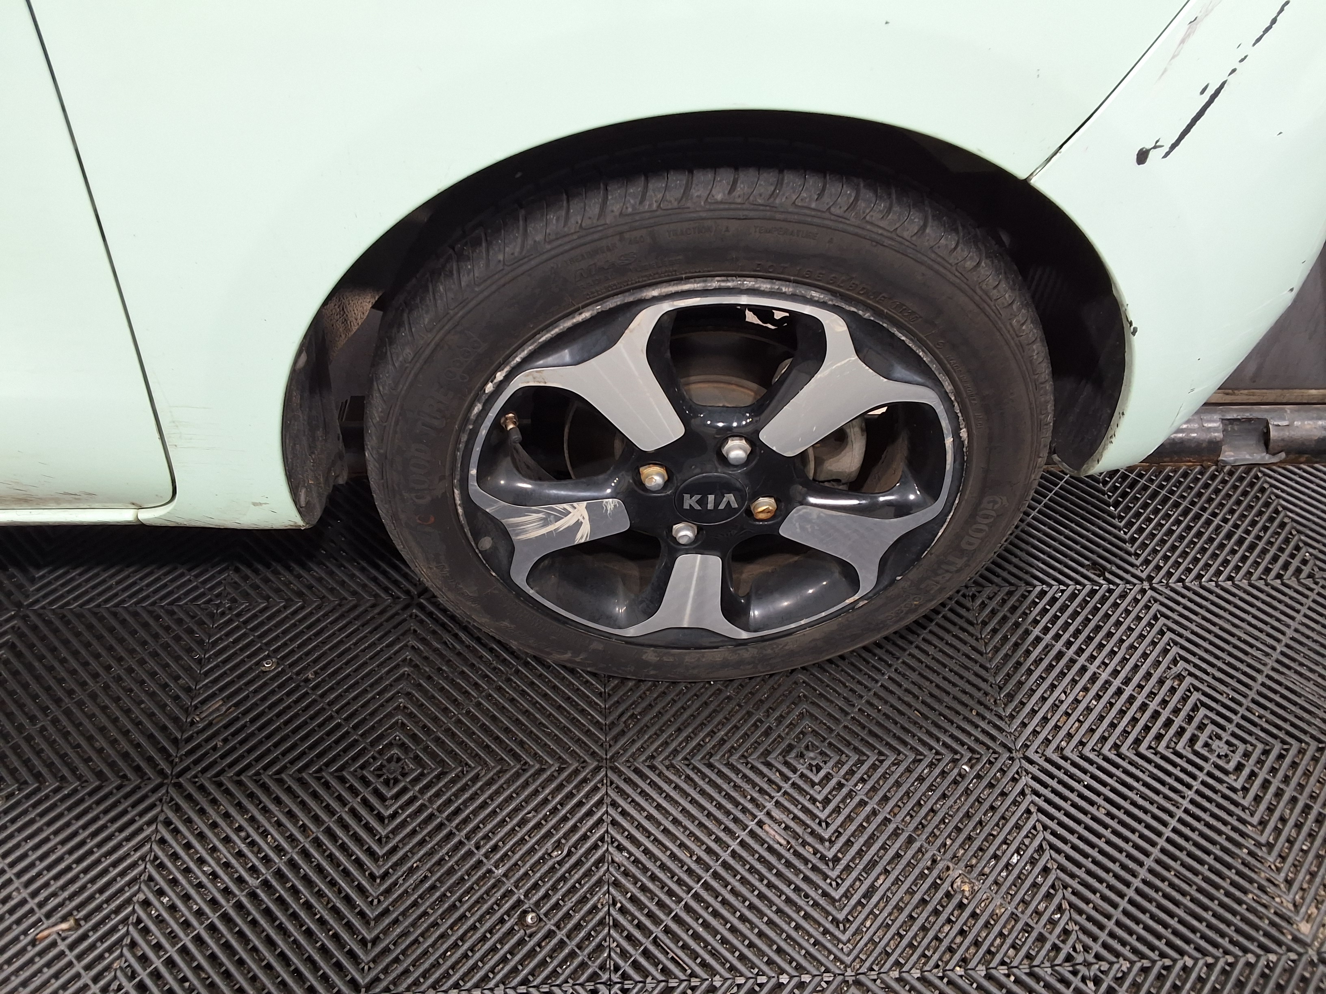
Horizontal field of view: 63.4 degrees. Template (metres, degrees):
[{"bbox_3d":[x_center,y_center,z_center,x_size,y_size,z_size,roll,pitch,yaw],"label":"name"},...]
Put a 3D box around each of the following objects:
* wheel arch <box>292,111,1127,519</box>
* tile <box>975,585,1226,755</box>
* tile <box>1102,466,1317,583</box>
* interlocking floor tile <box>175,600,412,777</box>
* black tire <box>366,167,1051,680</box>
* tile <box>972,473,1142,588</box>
[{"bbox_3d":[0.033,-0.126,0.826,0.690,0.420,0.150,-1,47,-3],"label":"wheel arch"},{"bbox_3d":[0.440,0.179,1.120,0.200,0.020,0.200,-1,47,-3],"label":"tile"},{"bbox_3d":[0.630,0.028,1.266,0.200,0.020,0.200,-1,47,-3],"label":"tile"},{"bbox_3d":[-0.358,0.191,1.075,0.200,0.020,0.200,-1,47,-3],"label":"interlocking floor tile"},{"bbox_3d":[0.035,-0.064,0.936,0.556,0.556,0.175,-1,47,-3],"label":"black tire"},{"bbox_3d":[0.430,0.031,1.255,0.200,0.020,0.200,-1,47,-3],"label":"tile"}]

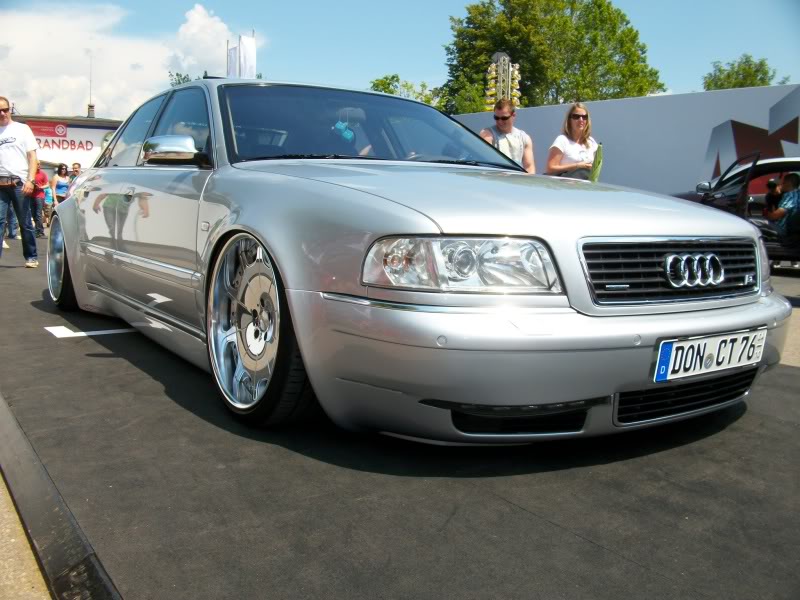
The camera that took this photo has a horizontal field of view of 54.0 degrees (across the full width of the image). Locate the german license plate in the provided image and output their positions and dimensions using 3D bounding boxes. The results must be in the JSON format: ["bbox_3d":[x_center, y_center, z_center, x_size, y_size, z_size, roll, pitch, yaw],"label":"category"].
[{"bbox_3d":[0.888,0.151,2.221,0.520,0.112,0.020,-3,12,-34],"label":"german license plate"}]

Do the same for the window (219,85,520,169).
[{"bbox_3d":[-0.123,-0.775,3.497,1.480,0.170,0.790,-4,39,-34],"label":"window"}]

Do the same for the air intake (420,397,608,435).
[{"bbox_3d":[0.301,0.299,2.024,0.490,0.090,0.120,-1,7,-19],"label":"air intake"}]

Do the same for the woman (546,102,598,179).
[{"bbox_3d":[1.600,-0.989,7.349,0.460,1.660,0.360,-1,7,-18],"label":"woman"}]

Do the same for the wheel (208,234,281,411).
[{"bbox_3d":[-0.415,0.067,2.454,0.190,0.540,0.540,0,6,-35],"label":"wheel"}]

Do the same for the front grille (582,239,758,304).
[{"bbox_3d":[0.828,-0.092,2.291,0.840,0.190,0.090,-3,-1,-34],"label":"front grille"}]

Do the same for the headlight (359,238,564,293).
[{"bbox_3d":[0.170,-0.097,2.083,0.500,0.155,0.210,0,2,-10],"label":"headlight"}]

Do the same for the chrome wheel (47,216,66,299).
[{"bbox_3d":[-2.023,-0.257,4.822,0.190,0.540,0.540,-2,7,-35],"label":"chrome wheel"}]

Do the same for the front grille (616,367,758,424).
[{"bbox_3d":[0.846,0.275,2.292,0.680,0.098,0.080,-3,8,-34],"label":"front grille"}]

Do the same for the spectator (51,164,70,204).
[{"bbox_3d":[-7.764,-2.308,18.098,0.460,1.650,0.320,-3,8,-27],"label":"spectator"}]

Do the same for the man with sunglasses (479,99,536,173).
[{"bbox_3d":[1.006,-1.050,7.604,0.540,1.740,0.360,2,7,9],"label":"man with sunglasses"}]

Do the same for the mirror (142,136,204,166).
[{"bbox_3d":[-0.845,-0.558,2.933,0.230,0.125,0.120,-4,8,-34],"label":"mirror"}]

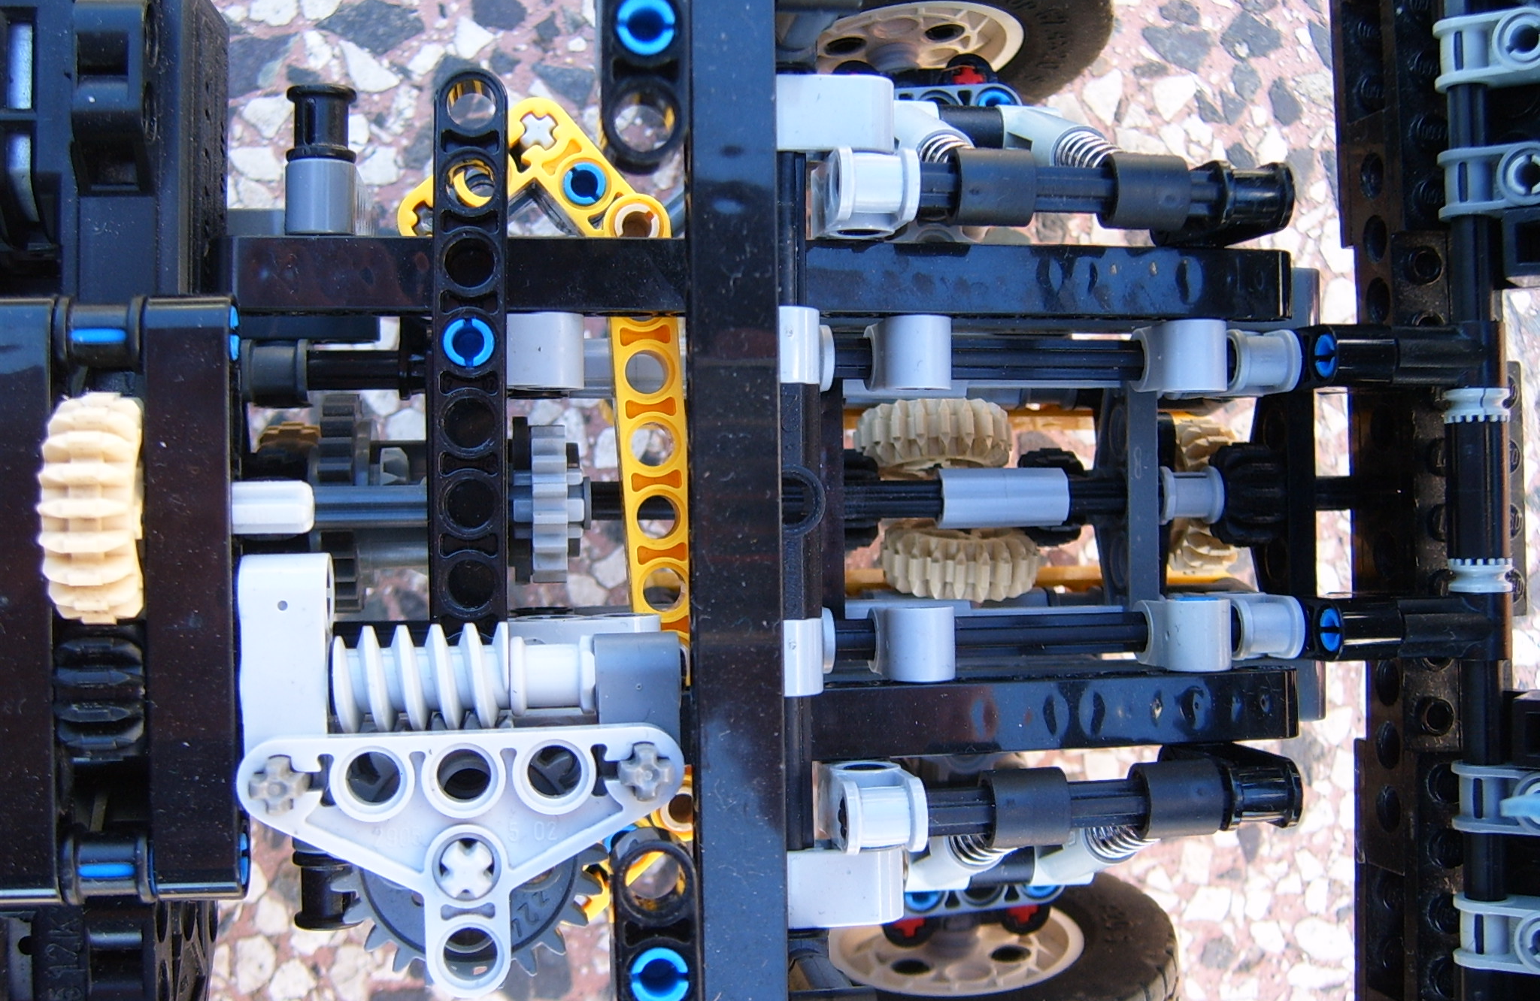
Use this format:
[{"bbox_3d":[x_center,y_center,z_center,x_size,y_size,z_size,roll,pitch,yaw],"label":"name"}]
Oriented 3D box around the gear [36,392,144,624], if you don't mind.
[{"bbox_3d":[-0.062,0.001,0.157,0.008,0.022,0.022,-1,90,-10],"label":"gear"}]

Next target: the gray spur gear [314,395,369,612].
[{"bbox_3d":[-0.050,0.000,0.198,0.006,0.025,0.025,-1,90,-10],"label":"gray spur gear"}]

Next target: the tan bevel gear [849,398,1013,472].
[{"bbox_3d":[0.022,-0.009,0.232,0.022,0.022,0.008,1,83,-10],"label":"tan bevel gear"}]

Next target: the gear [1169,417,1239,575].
[{"bbox_3d":[0.060,-0.001,0.236,0.008,0.022,0.022,-1,90,-10],"label":"gear"}]

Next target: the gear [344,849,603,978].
[{"bbox_3d":[-0.028,0.032,0.155,0.026,0.007,0.026,-1,90,-10],"label":"gear"}]

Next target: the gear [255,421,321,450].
[{"bbox_3d":[-0.061,0.001,0.215,0.008,0.022,0.022,-1,90,-10],"label":"gear"}]

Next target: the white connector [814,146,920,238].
[{"bbox_3d":[0.010,-0.031,0.168,0.008,0.015,0.008,-1,90,-10],"label":"white connector"}]

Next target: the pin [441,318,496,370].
[{"bbox_3d":[-0.032,-0.016,0.180,0.006,0.024,0.006,-1,90,-10],"label":"pin"}]

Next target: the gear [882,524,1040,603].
[{"bbox_3d":[0.026,0.008,0.232,0.022,0.022,0.008,-1,97,-10],"label":"gear"}]

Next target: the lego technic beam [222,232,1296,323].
[{"bbox_3d":[0.002,-0.024,0.186,0.119,0.008,0.008,-1,90,-10],"label":"lego technic beam"}]

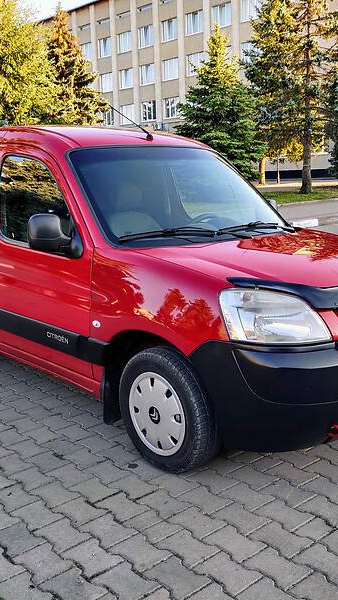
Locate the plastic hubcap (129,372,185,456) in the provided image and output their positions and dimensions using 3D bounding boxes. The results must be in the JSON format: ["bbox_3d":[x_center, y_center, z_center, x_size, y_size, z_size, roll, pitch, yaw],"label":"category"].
[{"bbox_3d":[-0.063,0.531,2.680,0.060,0.395,0.395,-12,15,-41],"label":"plastic hubcap"}]

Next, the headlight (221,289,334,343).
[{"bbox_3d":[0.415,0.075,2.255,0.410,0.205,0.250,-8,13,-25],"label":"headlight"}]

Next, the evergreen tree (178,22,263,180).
[{"bbox_3d":[2.055,-7.736,24.296,3.900,7.010,3.900,-2,12,0],"label":"evergreen tree"}]

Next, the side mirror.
[{"bbox_3d":[-0.565,-0.312,2.829,0.220,0.225,0.180,-12,15,-41],"label":"side mirror"}]

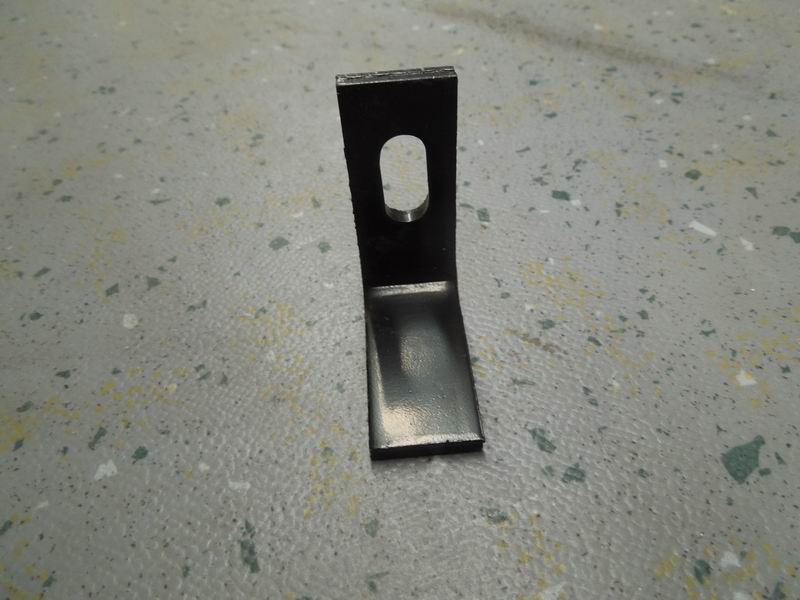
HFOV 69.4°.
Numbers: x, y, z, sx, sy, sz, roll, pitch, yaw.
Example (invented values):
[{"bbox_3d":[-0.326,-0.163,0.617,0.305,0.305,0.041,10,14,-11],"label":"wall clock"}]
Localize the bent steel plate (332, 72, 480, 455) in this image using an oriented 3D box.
[{"bbox_3d":[0.004,-0.007,0.157,0.032,0.077,0.068,-5,47,0],"label":"bent steel plate"}]

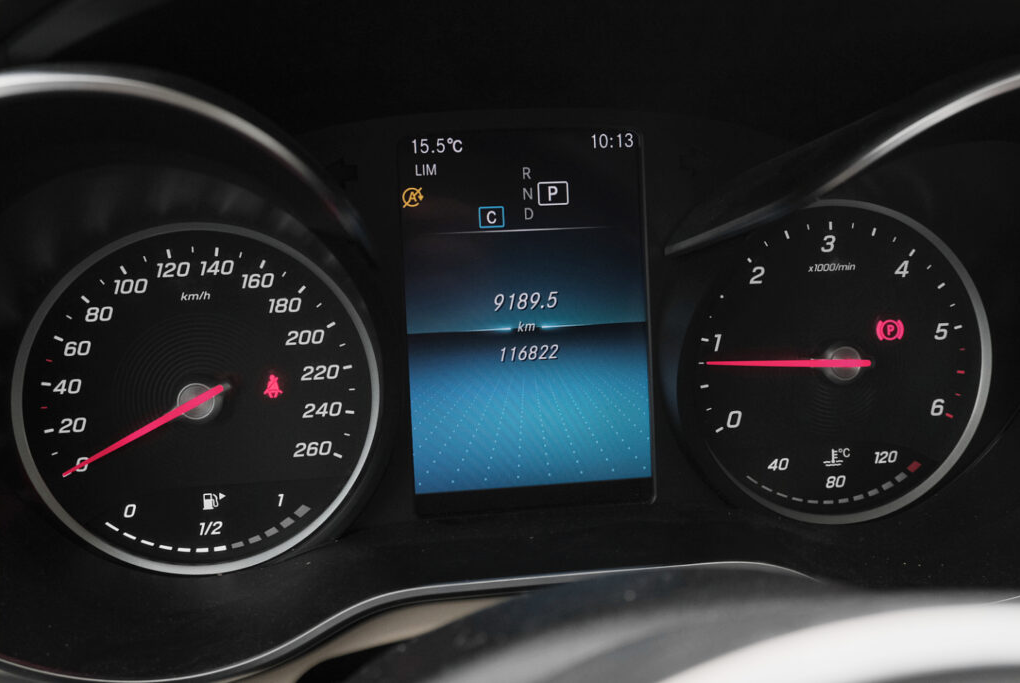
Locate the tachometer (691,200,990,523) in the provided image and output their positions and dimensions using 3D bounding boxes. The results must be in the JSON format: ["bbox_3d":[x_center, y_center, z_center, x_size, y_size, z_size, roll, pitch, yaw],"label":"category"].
[{"bbox_3d":[0.111,0.007,0.370,0.108,0.108,0.020,-3,3,-6],"label":"tachometer"}]

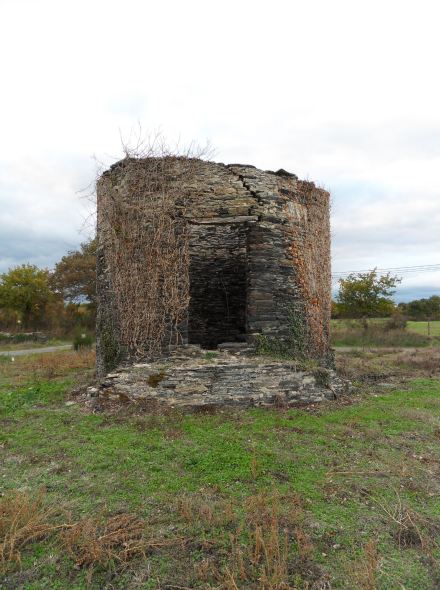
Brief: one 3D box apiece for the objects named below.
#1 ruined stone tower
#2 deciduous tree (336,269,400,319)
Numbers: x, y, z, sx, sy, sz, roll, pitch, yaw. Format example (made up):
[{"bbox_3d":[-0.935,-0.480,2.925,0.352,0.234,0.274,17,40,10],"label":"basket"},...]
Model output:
[{"bbox_3d":[-0.150,-0.260,9.900,5.450,4.300,5.450,0,-2,-4],"label":"ruined stone tower"},{"bbox_3d":[18.000,-0.200,49.500,7.700,6.100,7.300,-1,-2,20],"label":"deciduous tree"}]

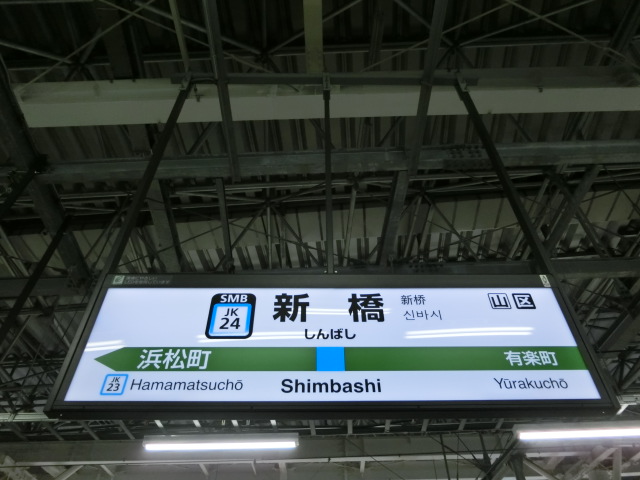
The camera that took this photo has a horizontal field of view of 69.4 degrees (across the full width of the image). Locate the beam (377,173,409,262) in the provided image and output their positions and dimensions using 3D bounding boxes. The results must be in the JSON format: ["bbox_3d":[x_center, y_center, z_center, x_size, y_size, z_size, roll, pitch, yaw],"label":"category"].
[{"bbox_3d":[0.860,-0.222,5.472,0.122,0.210,1.560,2,-46,-2],"label":"beam"}]

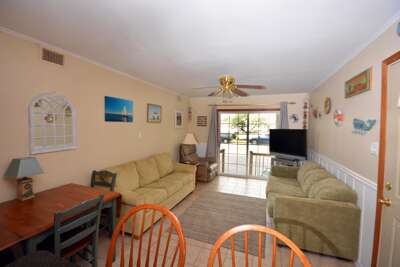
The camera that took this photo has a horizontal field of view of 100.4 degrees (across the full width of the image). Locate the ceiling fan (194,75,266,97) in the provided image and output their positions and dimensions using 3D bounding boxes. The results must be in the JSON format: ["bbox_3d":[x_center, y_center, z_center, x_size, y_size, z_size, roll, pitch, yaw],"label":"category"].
[{"bbox_3d":[0.544,-0.887,3.226,1.320,0.410,1.320,2,2,22],"label":"ceiling fan"}]

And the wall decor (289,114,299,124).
[{"bbox_3d":[2.502,-0.396,4.430,0.230,0.260,0.040,2,2,22],"label":"wall decor"}]

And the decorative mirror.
[{"bbox_3d":[-1.761,-0.135,2.040,0.067,0.717,0.510,2,2,22],"label":"decorative mirror"}]

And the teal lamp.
[{"bbox_3d":[-1.806,0.462,1.728,0.230,0.420,0.225,2,2,22],"label":"teal lamp"}]

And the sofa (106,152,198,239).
[{"bbox_3d":[-0.847,0.930,3.238,0.903,0.858,1.887,2,2,22],"label":"sofa"}]

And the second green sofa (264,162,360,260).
[{"bbox_3d":[1.689,0.977,2.877,0.910,0.858,1.865,2,2,22],"label":"second green sofa"}]

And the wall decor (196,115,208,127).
[{"bbox_3d":[0.081,-0.390,5.401,0.385,0.355,0.030,2,2,22],"label":"wall decor"}]

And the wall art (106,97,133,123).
[{"bbox_3d":[-1.403,-0.406,2.966,0.032,0.405,0.610,2,2,22],"label":"wall art"}]

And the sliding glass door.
[{"bbox_3d":[1.380,0.312,4.946,1.800,2.040,0.110,2,2,22],"label":"sliding glass door"}]

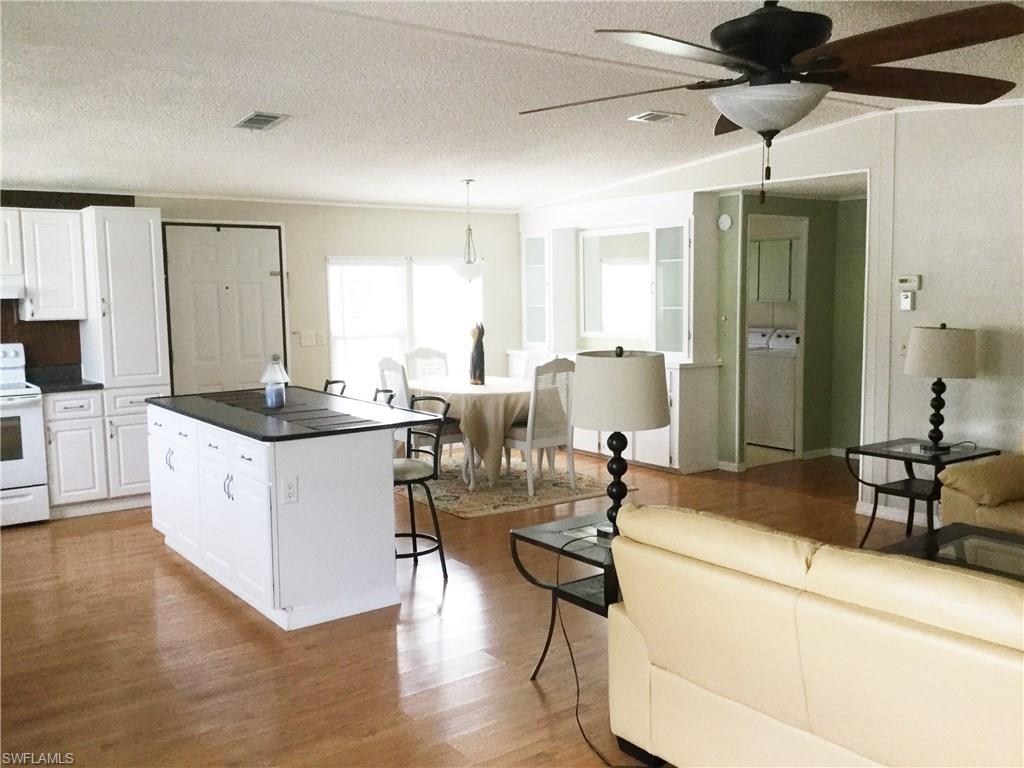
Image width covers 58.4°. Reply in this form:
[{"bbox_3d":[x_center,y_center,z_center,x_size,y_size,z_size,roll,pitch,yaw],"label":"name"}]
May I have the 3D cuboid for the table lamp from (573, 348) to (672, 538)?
[{"bbox_3d":[0.395,0.228,3.534,0.395,0.730,0.395,-1,6,0],"label":"table lamp"}]

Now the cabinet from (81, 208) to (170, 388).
[{"bbox_3d":[-2.808,-0.625,6.597,0.435,1.237,0.590,-5,8,-37],"label":"cabinet"}]

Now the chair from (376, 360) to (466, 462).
[{"bbox_3d":[-0.714,0.290,7.270,0.570,1.010,0.470,-5,8,-37],"label":"chair"}]

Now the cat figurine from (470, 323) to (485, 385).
[{"bbox_3d":[-0.277,-0.248,7.538,0.115,0.510,0.115,-5,8,-37],"label":"cat figurine"}]

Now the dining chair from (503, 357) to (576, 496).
[{"bbox_3d":[0.204,0.293,7.034,0.480,1.015,0.550,-4,7,-30],"label":"dining chair"}]

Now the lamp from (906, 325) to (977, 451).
[{"bbox_3d":[2.447,0.012,5.253,0.405,0.730,0.405,-5,8,-37],"label":"lamp"}]

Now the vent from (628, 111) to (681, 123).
[{"bbox_3d":[0.906,-1.670,5.730,0.280,0.030,0.220,-5,3,-37],"label":"vent"}]

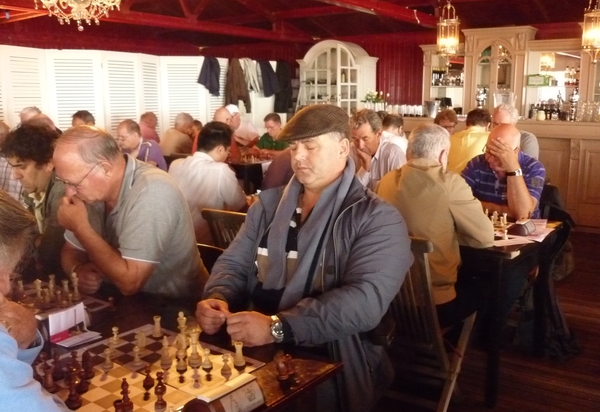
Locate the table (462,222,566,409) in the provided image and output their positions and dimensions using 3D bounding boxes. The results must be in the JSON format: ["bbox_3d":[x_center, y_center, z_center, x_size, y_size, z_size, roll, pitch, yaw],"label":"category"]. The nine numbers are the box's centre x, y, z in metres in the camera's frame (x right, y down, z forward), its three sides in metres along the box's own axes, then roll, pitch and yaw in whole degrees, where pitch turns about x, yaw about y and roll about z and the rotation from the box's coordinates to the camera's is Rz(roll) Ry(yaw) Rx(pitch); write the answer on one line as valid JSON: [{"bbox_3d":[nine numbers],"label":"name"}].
[{"bbox_3d":[0.859,0.481,3.260,0.950,0.745,0.980,7,12,36],"label":"table"}]

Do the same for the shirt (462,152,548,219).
[{"bbox_3d":[1.239,-0.059,3.433,0.500,0.560,0.360,7,12,36],"label":"shirt"}]

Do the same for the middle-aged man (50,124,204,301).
[{"bbox_3d":[-0.610,0.372,1.980,0.780,1.280,0.560,-9,13,-40],"label":"middle-aged man"}]

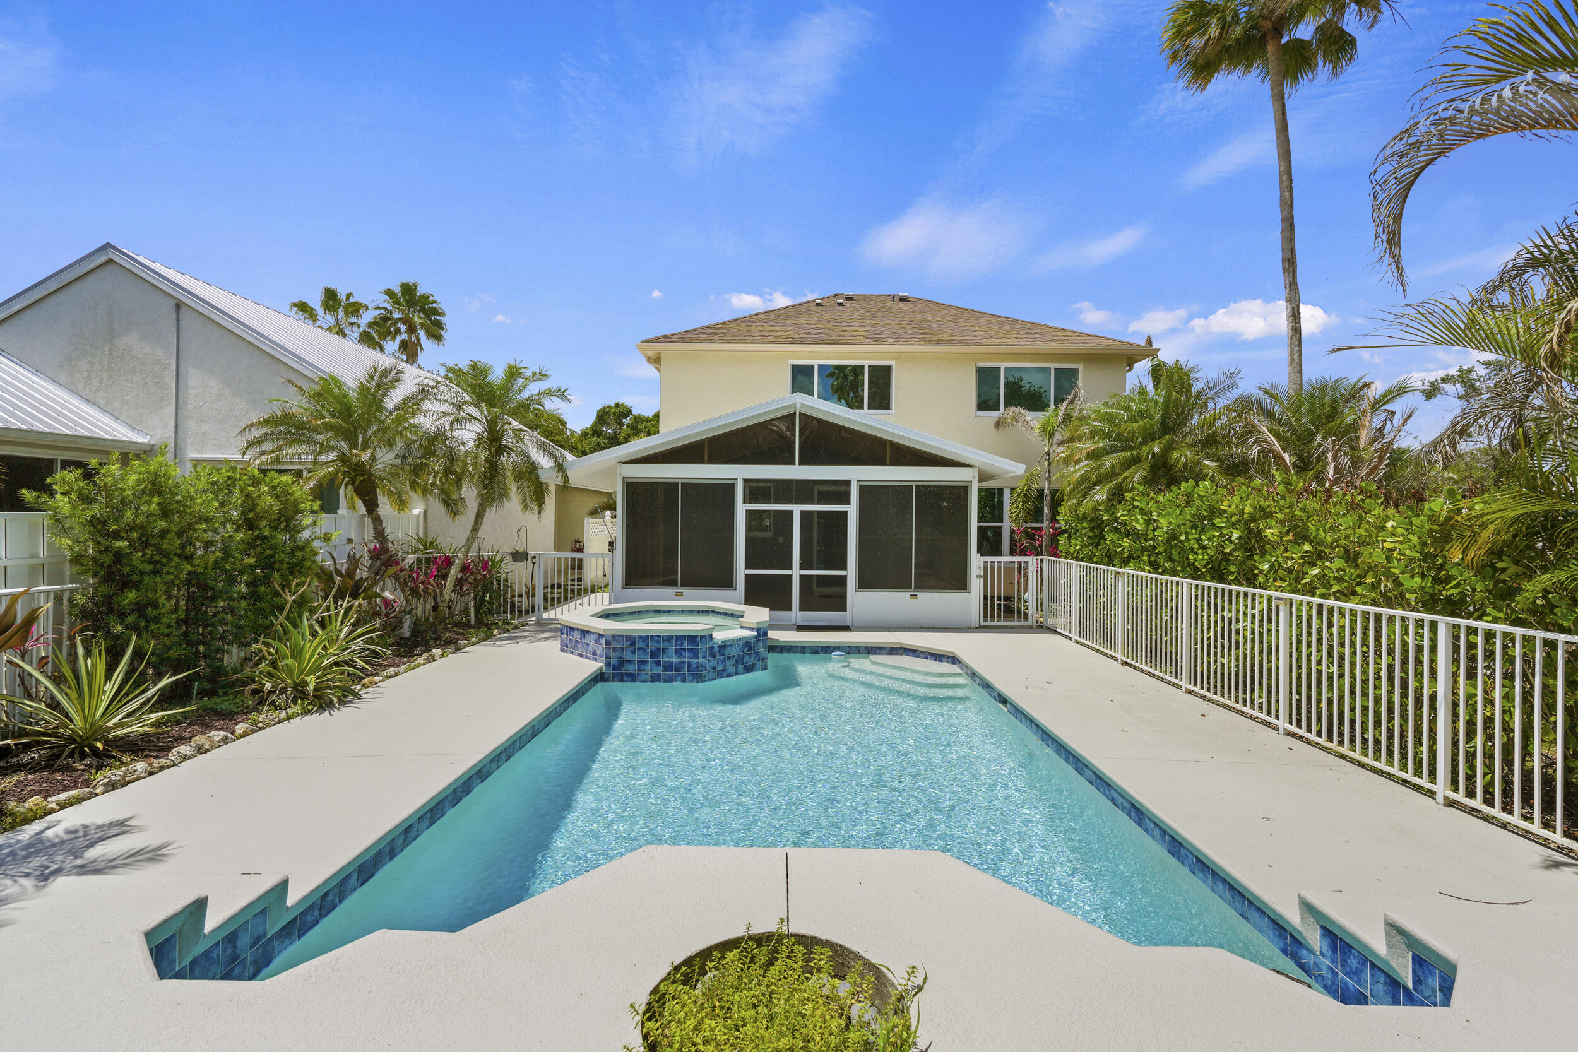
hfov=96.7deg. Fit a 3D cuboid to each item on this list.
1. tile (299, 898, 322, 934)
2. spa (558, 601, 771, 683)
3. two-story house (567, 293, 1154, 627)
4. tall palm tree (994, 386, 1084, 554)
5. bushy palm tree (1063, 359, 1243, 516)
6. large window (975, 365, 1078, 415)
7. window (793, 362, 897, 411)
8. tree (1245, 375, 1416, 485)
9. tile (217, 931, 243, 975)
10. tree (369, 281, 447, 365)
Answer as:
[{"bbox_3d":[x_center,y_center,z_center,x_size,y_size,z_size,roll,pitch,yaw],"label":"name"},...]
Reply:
[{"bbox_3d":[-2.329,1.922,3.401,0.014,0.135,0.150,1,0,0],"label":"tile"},{"bbox_3d":[-1.698,1.604,10.037,2.840,0.655,2.930,1,0,0],"label":"spa"},{"bbox_3d":[2.281,-2.591,18.822,12.280,8.680,13.950,1,0,0],"label":"two-story house"},{"bbox_3d":[5.140,-0.564,14.508,1.886,4.654,1.886,1,0,0],"label":"tall palm tree"},{"bbox_3d":[6.432,-0.596,12.511,3.252,4.759,3.252,1,0,0],"label":"bushy palm tree"},{"bbox_3d":[5.634,-3.225,16.651,2.503,1.243,0.120,1,0,0],"label":"large window"},{"bbox_3d":[1.229,-3.284,16.643,2.474,1.243,0.120,1,0,0],"label":"window"},{"bbox_3d":[8.086,-0.226,10.515,2.566,4.067,2.566,1,0,0],"label":"tree"},{"bbox_3d":[-2.327,1.785,2.945,0.014,0.148,0.148,1,0,0],"label":"tile"},{"bbox_3d":[-16.309,-4.490,29.955,3.323,11.941,3.323,1,0,0],"label":"tree"}]

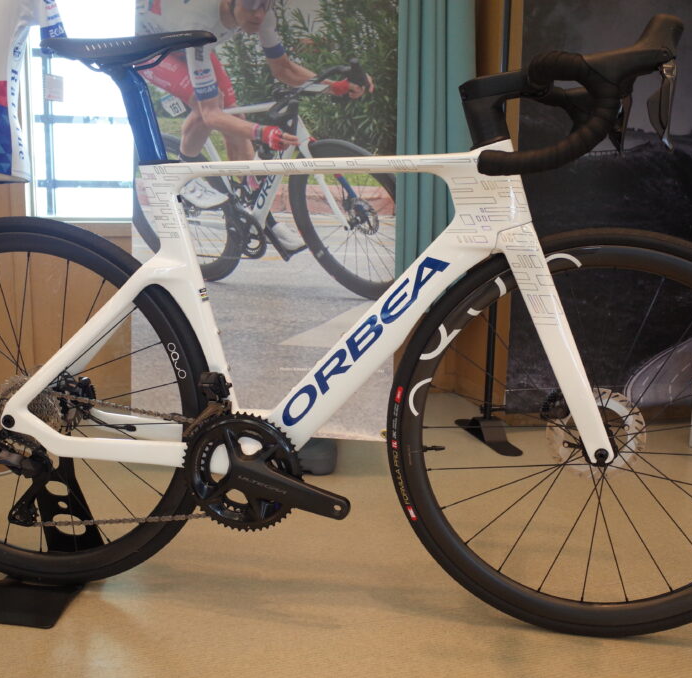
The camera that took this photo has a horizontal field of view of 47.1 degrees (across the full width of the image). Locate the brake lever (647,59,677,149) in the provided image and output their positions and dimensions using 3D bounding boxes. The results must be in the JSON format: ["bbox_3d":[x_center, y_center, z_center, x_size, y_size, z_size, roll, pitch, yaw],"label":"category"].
[{"bbox_3d":[0.388,-0.289,0.980,0.037,0.109,0.032,2,11,10],"label":"brake lever"}]

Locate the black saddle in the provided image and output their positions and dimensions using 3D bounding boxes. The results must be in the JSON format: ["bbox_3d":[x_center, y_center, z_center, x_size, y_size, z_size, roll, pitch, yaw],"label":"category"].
[{"bbox_3d":[-0.338,-0.462,1.280,0.278,0.062,0.142,2,11,10],"label":"black saddle"}]

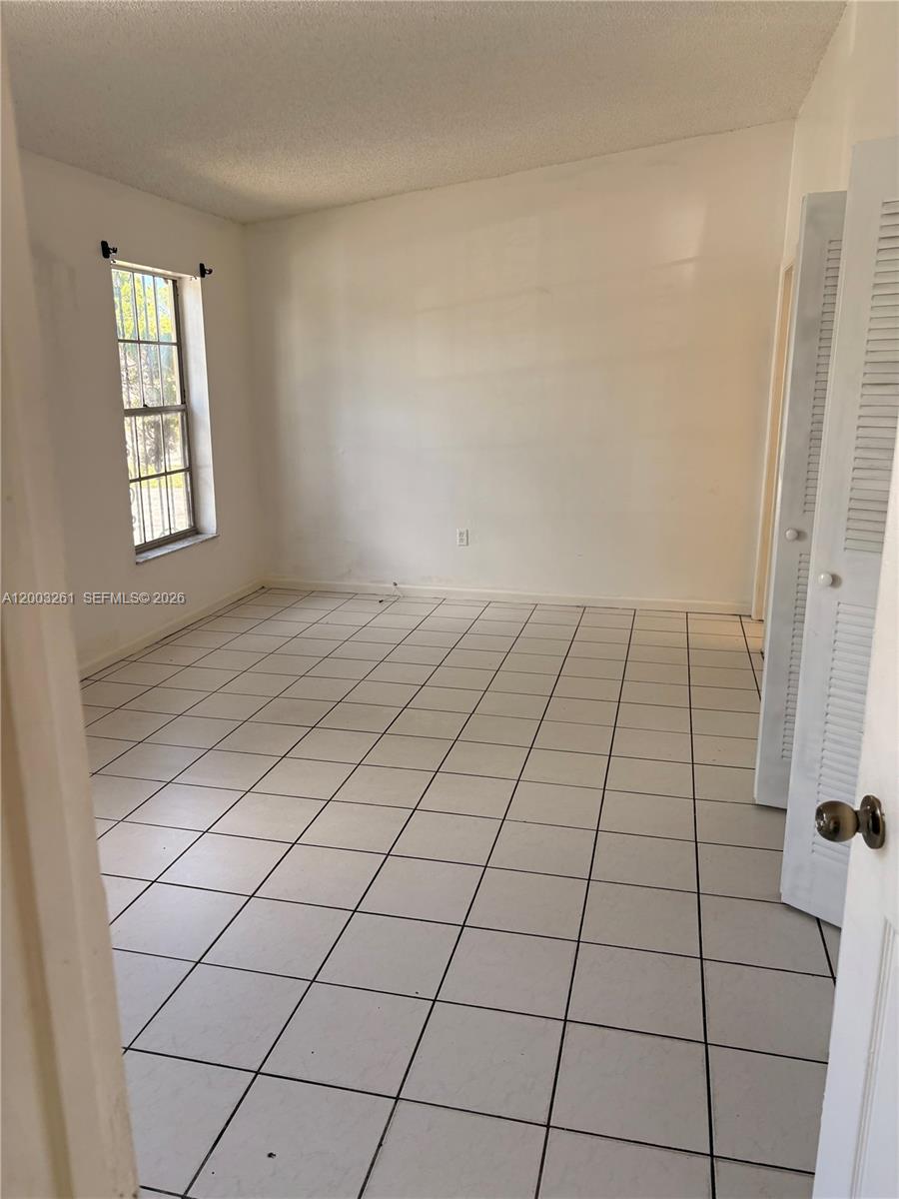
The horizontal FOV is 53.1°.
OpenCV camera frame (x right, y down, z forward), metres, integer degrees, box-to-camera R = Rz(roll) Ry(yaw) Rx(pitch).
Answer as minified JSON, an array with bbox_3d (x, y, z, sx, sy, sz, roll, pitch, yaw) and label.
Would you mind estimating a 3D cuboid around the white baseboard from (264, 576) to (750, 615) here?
[{"bbox_3d":[0.302,-0.029,6.297,3.470,0.083,0.017,3,14,13],"label":"white baseboard"}]

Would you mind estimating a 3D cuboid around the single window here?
[{"bbox_3d":[-1.783,-1.113,5.364,0.100,1.580,0.910,3,14,13],"label":"single window"}]

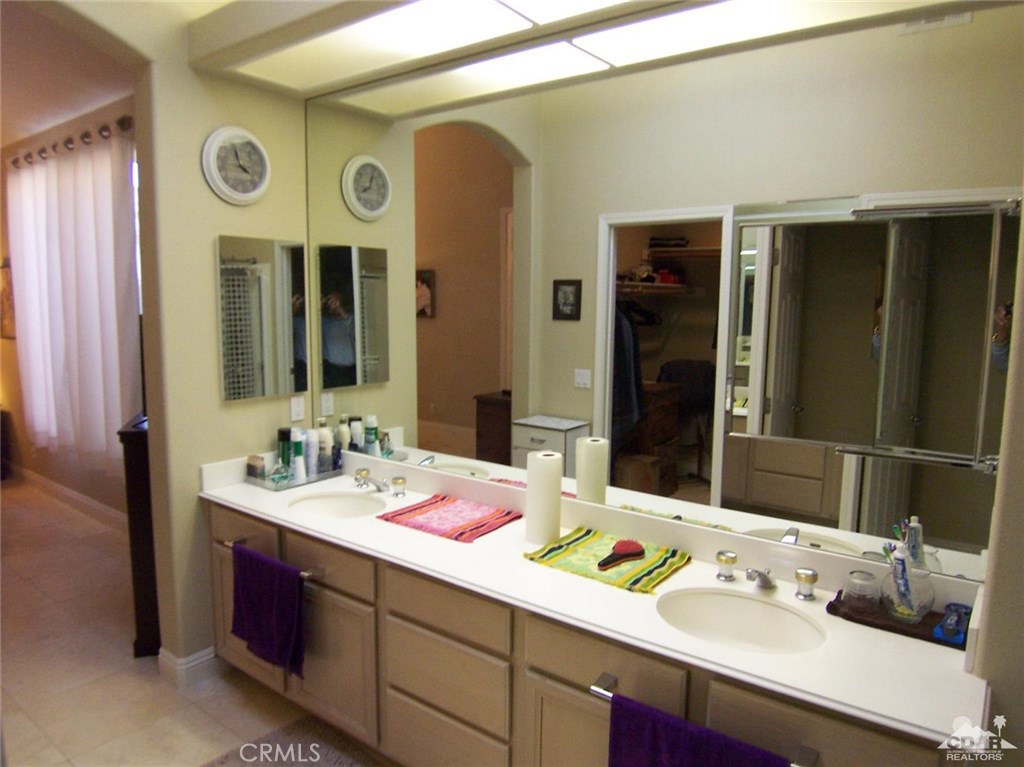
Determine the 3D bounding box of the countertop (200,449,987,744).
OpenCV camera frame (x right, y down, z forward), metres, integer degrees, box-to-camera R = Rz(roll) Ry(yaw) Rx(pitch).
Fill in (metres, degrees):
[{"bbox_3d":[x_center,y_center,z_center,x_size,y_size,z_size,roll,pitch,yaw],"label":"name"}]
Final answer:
[{"bbox_3d":[-0.039,0.477,2.184,2.585,0.130,0.582,6,8,36],"label":"countertop"}]

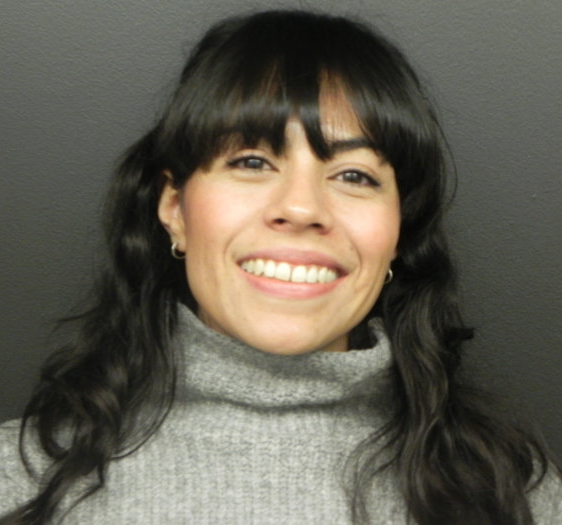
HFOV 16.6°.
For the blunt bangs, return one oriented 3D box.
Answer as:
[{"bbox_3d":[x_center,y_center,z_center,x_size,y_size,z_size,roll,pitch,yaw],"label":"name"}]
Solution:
[{"bbox_3d":[0.011,-0.091,1.190,0.174,0.122,0.125,7,-9,-2],"label":"blunt bangs"}]

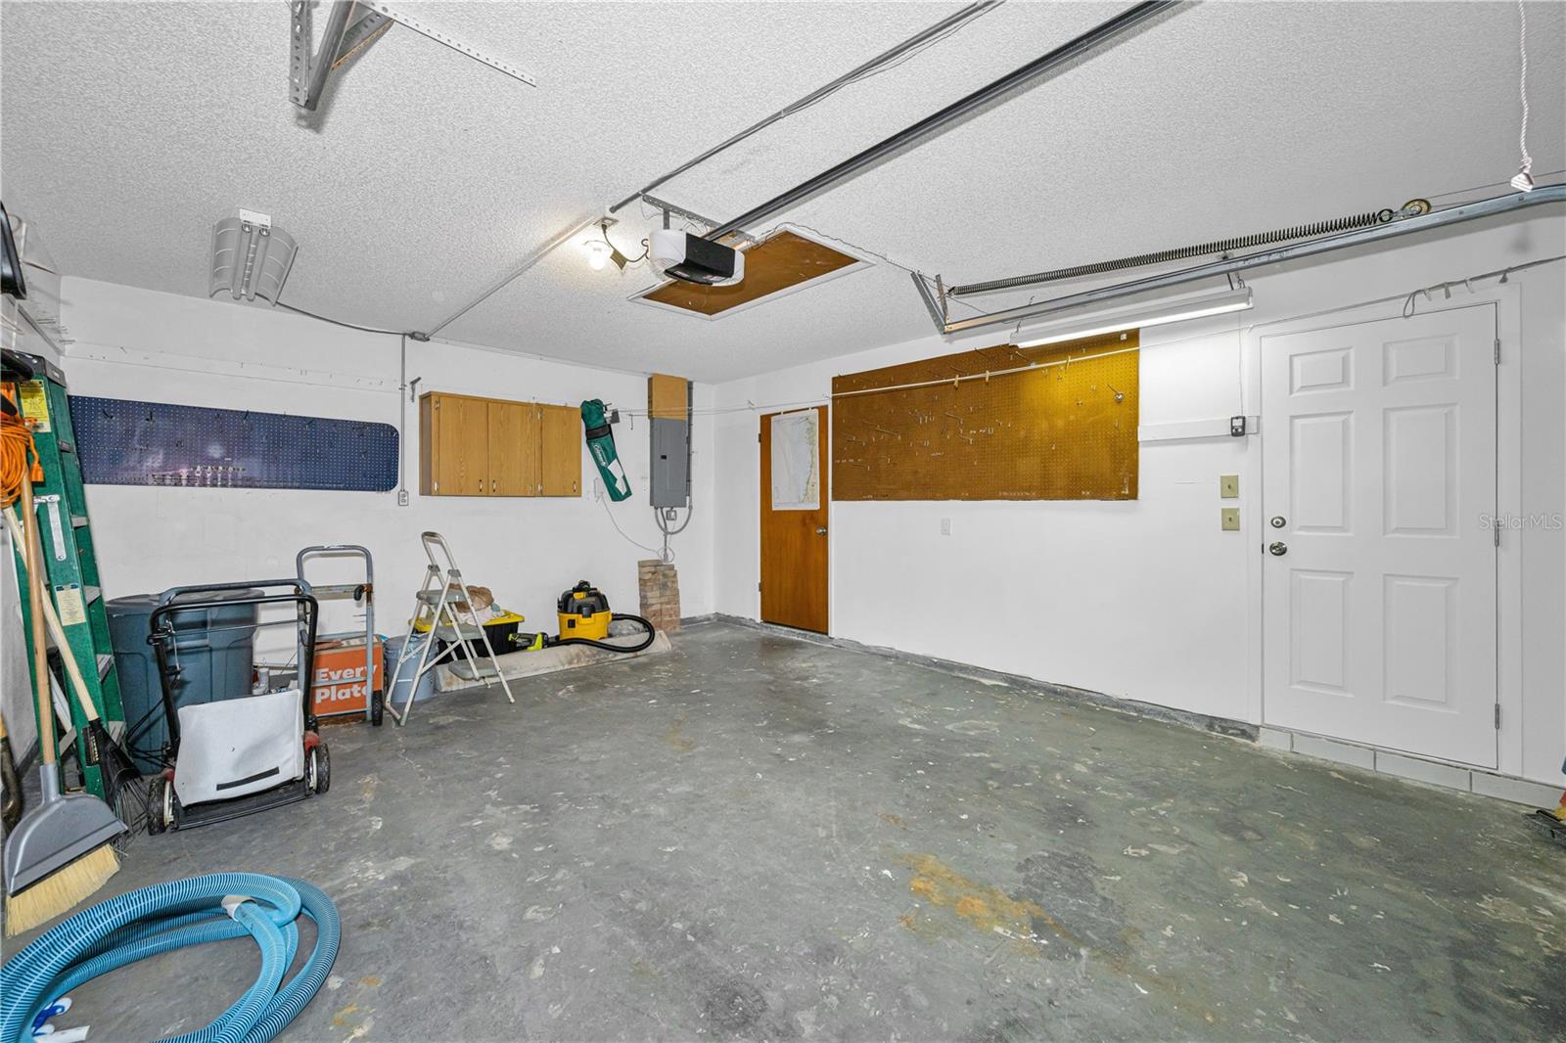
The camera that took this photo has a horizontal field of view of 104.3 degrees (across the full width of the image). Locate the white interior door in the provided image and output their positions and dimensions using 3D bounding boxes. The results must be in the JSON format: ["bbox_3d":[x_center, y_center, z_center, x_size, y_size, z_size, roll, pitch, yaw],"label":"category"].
[{"bbox_3d":[2.826,0.058,2.938,0.810,2.030,0.045,0,1,45],"label":"white interior door"}]

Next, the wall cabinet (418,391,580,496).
[{"bbox_3d":[-2.233,-0.575,4.907,1.125,0.757,0.315,-1,1,-41],"label":"wall cabinet"}]

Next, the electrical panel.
[{"bbox_3d":[-1.127,-0.782,6.017,0.396,1.275,0.110,-1,1,-41],"label":"electrical panel"}]

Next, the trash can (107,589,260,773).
[{"bbox_3d":[-2.849,0.726,2.927,0.540,0.740,0.540,-1,1,-41],"label":"trash can"}]

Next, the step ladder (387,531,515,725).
[{"bbox_3d":[-1.992,0.576,3.642,0.600,1.030,0.450,-1,1,-41],"label":"step ladder"}]

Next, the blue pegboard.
[{"bbox_3d":[-3.476,-0.469,4.009,1.624,0.500,0.020,-1,1,-41],"label":"blue pegboard"}]

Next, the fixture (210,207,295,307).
[{"bbox_3d":[-2.885,-1.363,3.291,0.300,0.095,1.230,-1,1,-44],"label":"fixture"}]

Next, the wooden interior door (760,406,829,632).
[{"bbox_3d":[0.102,-0.015,5.657,0.870,2.030,0.045,0,1,45],"label":"wooden interior door"}]

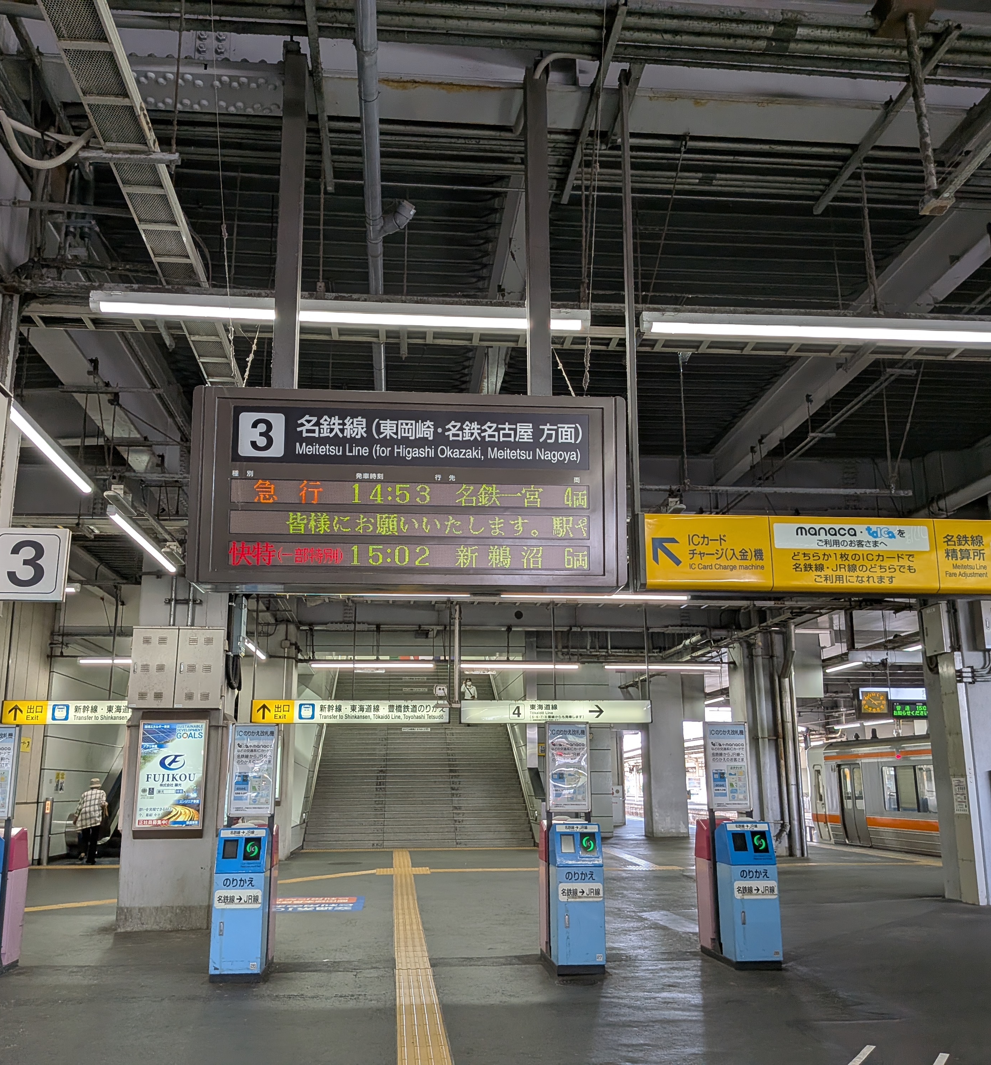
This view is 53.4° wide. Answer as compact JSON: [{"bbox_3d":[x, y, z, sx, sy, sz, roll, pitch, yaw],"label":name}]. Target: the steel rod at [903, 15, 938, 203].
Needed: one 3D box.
[{"bbox_3d":[1.799,-1.801,4.159,0.037,0.908,0.037,1,-14,-6],"label":"steel rod"}]

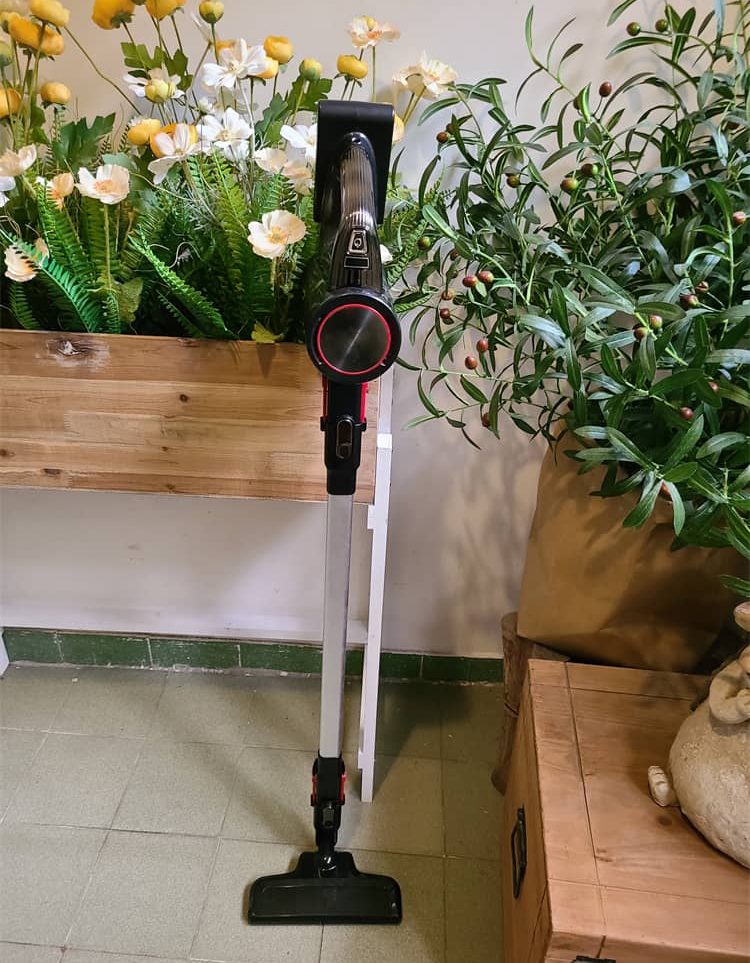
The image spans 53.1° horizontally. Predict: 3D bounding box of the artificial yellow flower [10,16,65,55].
[{"bbox_3d":[-0.388,-0.512,0.861,0.064,0.037,0.057,22,31,-10],"label":"artificial yellow flower"}]

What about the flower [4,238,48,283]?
[{"bbox_3d":[-0.450,-0.286,0.970,0.052,0.051,0.045,-5,33,-12],"label":"flower"}]

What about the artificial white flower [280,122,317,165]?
[{"bbox_3d":[-0.083,-0.419,0.933,0.075,0.060,0.050,4,32,2],"label":"artificial white flower"}]

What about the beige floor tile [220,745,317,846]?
[{"bbox_3d":[-0.169,0.595,1.422,0.200,0.010,0.200,4,32,2],"label":"beige floor tile"}]

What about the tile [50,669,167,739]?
[{"bbox_3d":[-0.557,0.469,1.595,0.200,0.010,0.182,4,32,2],"label":"tile"}]

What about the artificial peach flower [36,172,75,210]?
[{"bbox_3d":[-0.392,-0.357,0.925,0.049,0.044,0.047,-5,32,7],"label":"artificial peach flower"}]

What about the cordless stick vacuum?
[{"bbox_3d":[-0.054,0.140,1.053,0.247,1.190,0.230,2,27,-2],"label":"cordless stick vacuum"}]

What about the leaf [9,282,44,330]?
[{"bbox_3d":[-0.463,-0.230,0.994,0.035,0.089,0.022,-22,33,-19],"label":"leaf"}]

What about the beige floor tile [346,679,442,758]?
[{"bbox_3d":[0.041,0.499,1.584,0.200,0.010,0.200,3,33,2],"label":"beige floor tile"}]

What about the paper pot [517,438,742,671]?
[{"bbox_3d":[0.410,0.106,1.247,0.315,0.305,0.290,4,32,2],"label":"paper pot"}]

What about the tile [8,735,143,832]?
[{"bbox_3d":[-0.569,0.571,1.436,0.200,0.010,0.200,3,33,2],"label":"tile"}]

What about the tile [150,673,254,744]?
[{"bbox_3d":[-0.358,0.475,1.597,0.200,0.010,0.200,3,33,2],"label":"tile"}]

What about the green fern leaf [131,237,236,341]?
[{"bbox_3d":[-0.234,-0.235,0.921,0.050,0.158,0.035,-53,27,-17],"label":"green fern leaf"}]

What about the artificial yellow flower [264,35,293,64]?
[{"bbox_3d":[-0.117,-0.526,0.914,0.034,0.032,0.034,4,32,2],"label":"artificial yellow flower"}]

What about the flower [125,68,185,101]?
[{"bbox_3d":[-0.267,-0.481,0.908,0.073,0.043,0.063,3,48,2],"label":"flower"}]

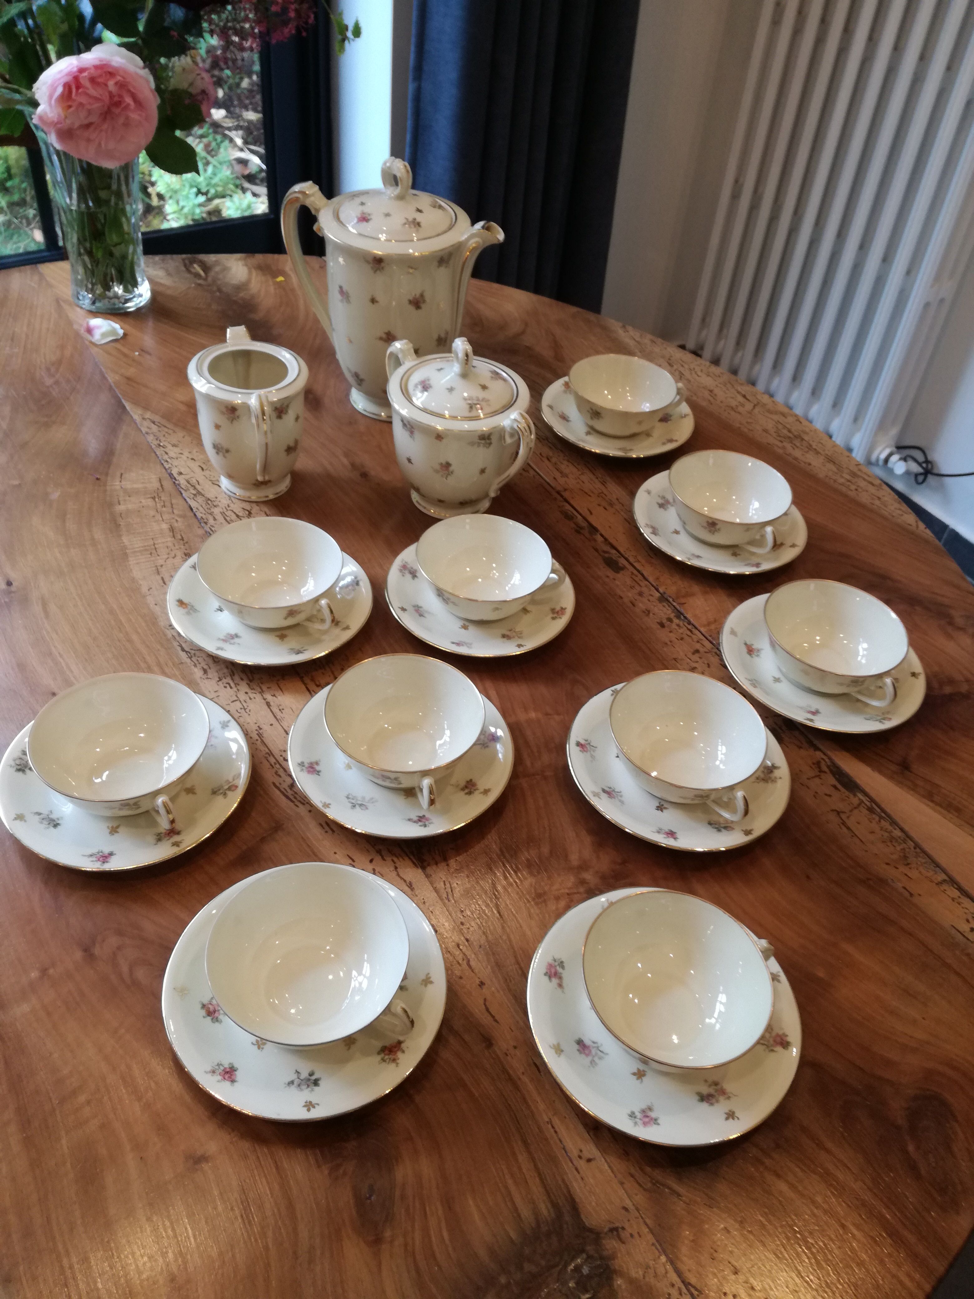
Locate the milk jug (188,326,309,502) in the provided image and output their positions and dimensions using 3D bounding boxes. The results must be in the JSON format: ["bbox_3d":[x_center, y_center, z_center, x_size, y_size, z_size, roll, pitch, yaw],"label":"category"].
[{"bbox_3d":[-0.195,-0.186,0.842,0.092,0.112,0.132,-9,47,-15],"label":"milk jug"}]

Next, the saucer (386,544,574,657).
[{"bbox_3d":[-0.005,-0.039,0.783,0.147,0.022,0.147,3,45,-4],"label":"saucer"}]

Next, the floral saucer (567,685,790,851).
[{"bbox_3d":[0.127,0.080,0.682,0.147,0.022,0.147,3,45,-4],"label":"floral saucer"}]

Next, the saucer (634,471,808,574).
[{"bbox_3d":[0.196,-0.103,0.863,0.146,0.021,0.146,7,44,0],"label":"saucer"}]

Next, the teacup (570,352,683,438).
[{"bbox_3d":[0.133,-0.233,0.963,0.116,0.049,0.101,-7,47,-13],"label":"teacup"}]

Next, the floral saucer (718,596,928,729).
[{"bbox_3d":[0.249,0.014,0.762,0.147,0.022,0.147,3,45,-4],"label":"floral saucer"}]

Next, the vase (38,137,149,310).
[{"bbox_3d":[-0.394,-0.445,1.028,0.100,0.178,0.100,7,44,0],"label":"vase"}]

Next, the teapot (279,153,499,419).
[{"bbox_3d":[-0.084,-0.324,0.909,0.191,0.227,0.136,8,45,1],"label":"teapot"}]

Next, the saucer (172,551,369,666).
[{"bbox_3d":[-0.160,-0.033,0.758,0.147,0.022,0.147,3,45,-4],"label":"saucer"}]

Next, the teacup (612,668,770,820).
[{"bbox_3d":[0.128,0.068,0.651,0.100,0.045,0.111,-22,51,-26],"label":"teacup"}]

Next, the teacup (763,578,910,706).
[{"bbox_3d":[0.249,0.002,0.732,0.100,0.045,0.111,-24,52,-27],"label":"teacup"}]

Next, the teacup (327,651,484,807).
[{"bbox_3d":[-0.051,0.057,0.641,0.100,0.045,0.111,-10,47,-16],"label":"teacup"}]

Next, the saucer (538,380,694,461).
[{"bbox_3d":[0.124,-0.216,0.969,0.146,0.021,0.146,3,44,-3],"label":"saucer"}]

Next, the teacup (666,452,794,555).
[{"bbox_3d":[0.204,-0.115,0.856,0.101,0.049,0.116,-20,51,-24],"label":"teacup"}]

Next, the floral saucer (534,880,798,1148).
[{"bbox_3d":[0.095,0.201,0.559,0.147,0.022,0.147,3,45,-4],"label":"floral saucer"}]

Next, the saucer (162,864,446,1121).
[{"bbox_3d":[-0.095,0.181,0.540,0.146,0.021,0.146,3,44,-3],"label":"saucer"}]

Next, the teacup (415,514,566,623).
[{"bbox_3d":[0.002,-0.052,0.758,0.111,0.045,0.100,4,44,-3],"label":"teacup"}]

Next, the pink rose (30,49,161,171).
[{"bbox_3d":[-0.353,-0.490,0.914,0.112,0.106,0.088,-19,50,-24],"label":"pink rose"}]

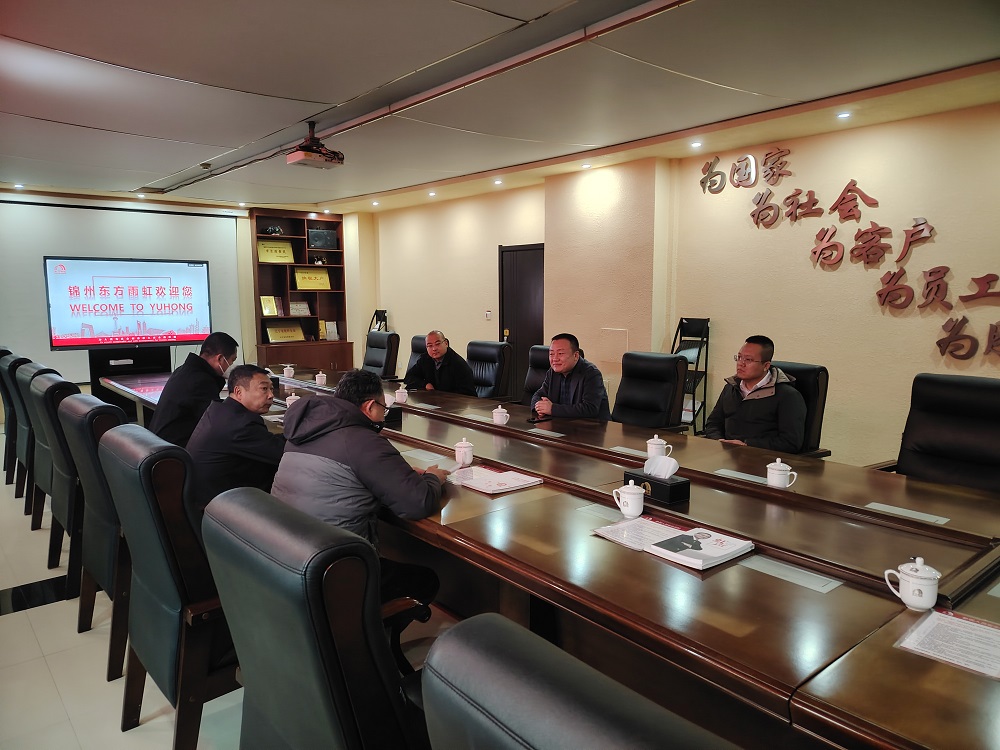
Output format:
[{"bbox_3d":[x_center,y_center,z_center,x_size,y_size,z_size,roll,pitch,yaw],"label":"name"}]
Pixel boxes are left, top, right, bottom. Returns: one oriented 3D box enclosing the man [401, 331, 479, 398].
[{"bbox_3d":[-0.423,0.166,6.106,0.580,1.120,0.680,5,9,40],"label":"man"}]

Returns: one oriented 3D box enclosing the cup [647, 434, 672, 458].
[{"bbox_3d":[0.819,0.375,3.560,0.132,0.140,0.104,1,7,13],"label":"cup"}]

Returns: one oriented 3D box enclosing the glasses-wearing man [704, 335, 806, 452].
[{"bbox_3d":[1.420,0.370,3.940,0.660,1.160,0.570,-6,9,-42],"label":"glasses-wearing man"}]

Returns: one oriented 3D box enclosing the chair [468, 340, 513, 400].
[{"bbox_3d":[-0.274,0.289,6.417,0.640,1.150,0.670,5,9,41],"label":"chair"}]

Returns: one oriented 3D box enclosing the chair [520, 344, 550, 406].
[{"bbox_3d":[0.271,0.358,5.793,0.670,1.150,0.640,-6,9,-44],"label":"chair"}]

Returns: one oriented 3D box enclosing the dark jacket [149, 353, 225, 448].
[{"bbox_3d":[-1.671,0.199,3.925,0.580,0.680,0.540,-5,8,-39],"label":"dark jacket"}]

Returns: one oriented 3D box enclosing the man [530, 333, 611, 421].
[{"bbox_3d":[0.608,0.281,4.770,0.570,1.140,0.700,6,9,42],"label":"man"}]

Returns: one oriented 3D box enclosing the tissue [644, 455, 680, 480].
[{"bbox_3d":[0.634,0.362,2.712,0.060,0.080,0.130,-5,8,-39],"label":"tissue"}]

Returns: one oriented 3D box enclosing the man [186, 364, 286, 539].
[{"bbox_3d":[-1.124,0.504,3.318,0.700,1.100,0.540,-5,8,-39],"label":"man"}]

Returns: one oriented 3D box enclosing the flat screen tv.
[{"bbox_3d":[-4.309,-0.845,8.143,1.710,1.020,0.090,-5,8,-38],"label":"flat screen tv"}]

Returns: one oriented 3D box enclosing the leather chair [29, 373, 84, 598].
[{"bbox_3d":[-2.217,0.568,4.026,0.670,1.150,0.640,-5,8,-38],"label":"leather chair"}]

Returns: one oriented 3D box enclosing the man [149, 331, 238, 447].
[{"bbox_3d":[-1.683,0.450,4.119,0.880,1.360,0.580,-5,8,-38],"label":"man"}]

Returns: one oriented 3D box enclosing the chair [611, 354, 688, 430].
[{"bbox_3d":[0.869,0.426,4.910,0.680,1.110,0.600,-6,9,-42],"label":"chair"}]

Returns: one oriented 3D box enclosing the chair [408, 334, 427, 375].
[{"bbox_3d":[-0.940,0.176,7.124,0.680,1.110,0.600,-6,9,-42],"label":"chair"}]

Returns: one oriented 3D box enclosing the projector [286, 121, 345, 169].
[{"bbox_3d":[-1.410,-1.761,5.317,0.340,0.330,0.280,-5,8,-38],"label":"projector"}]

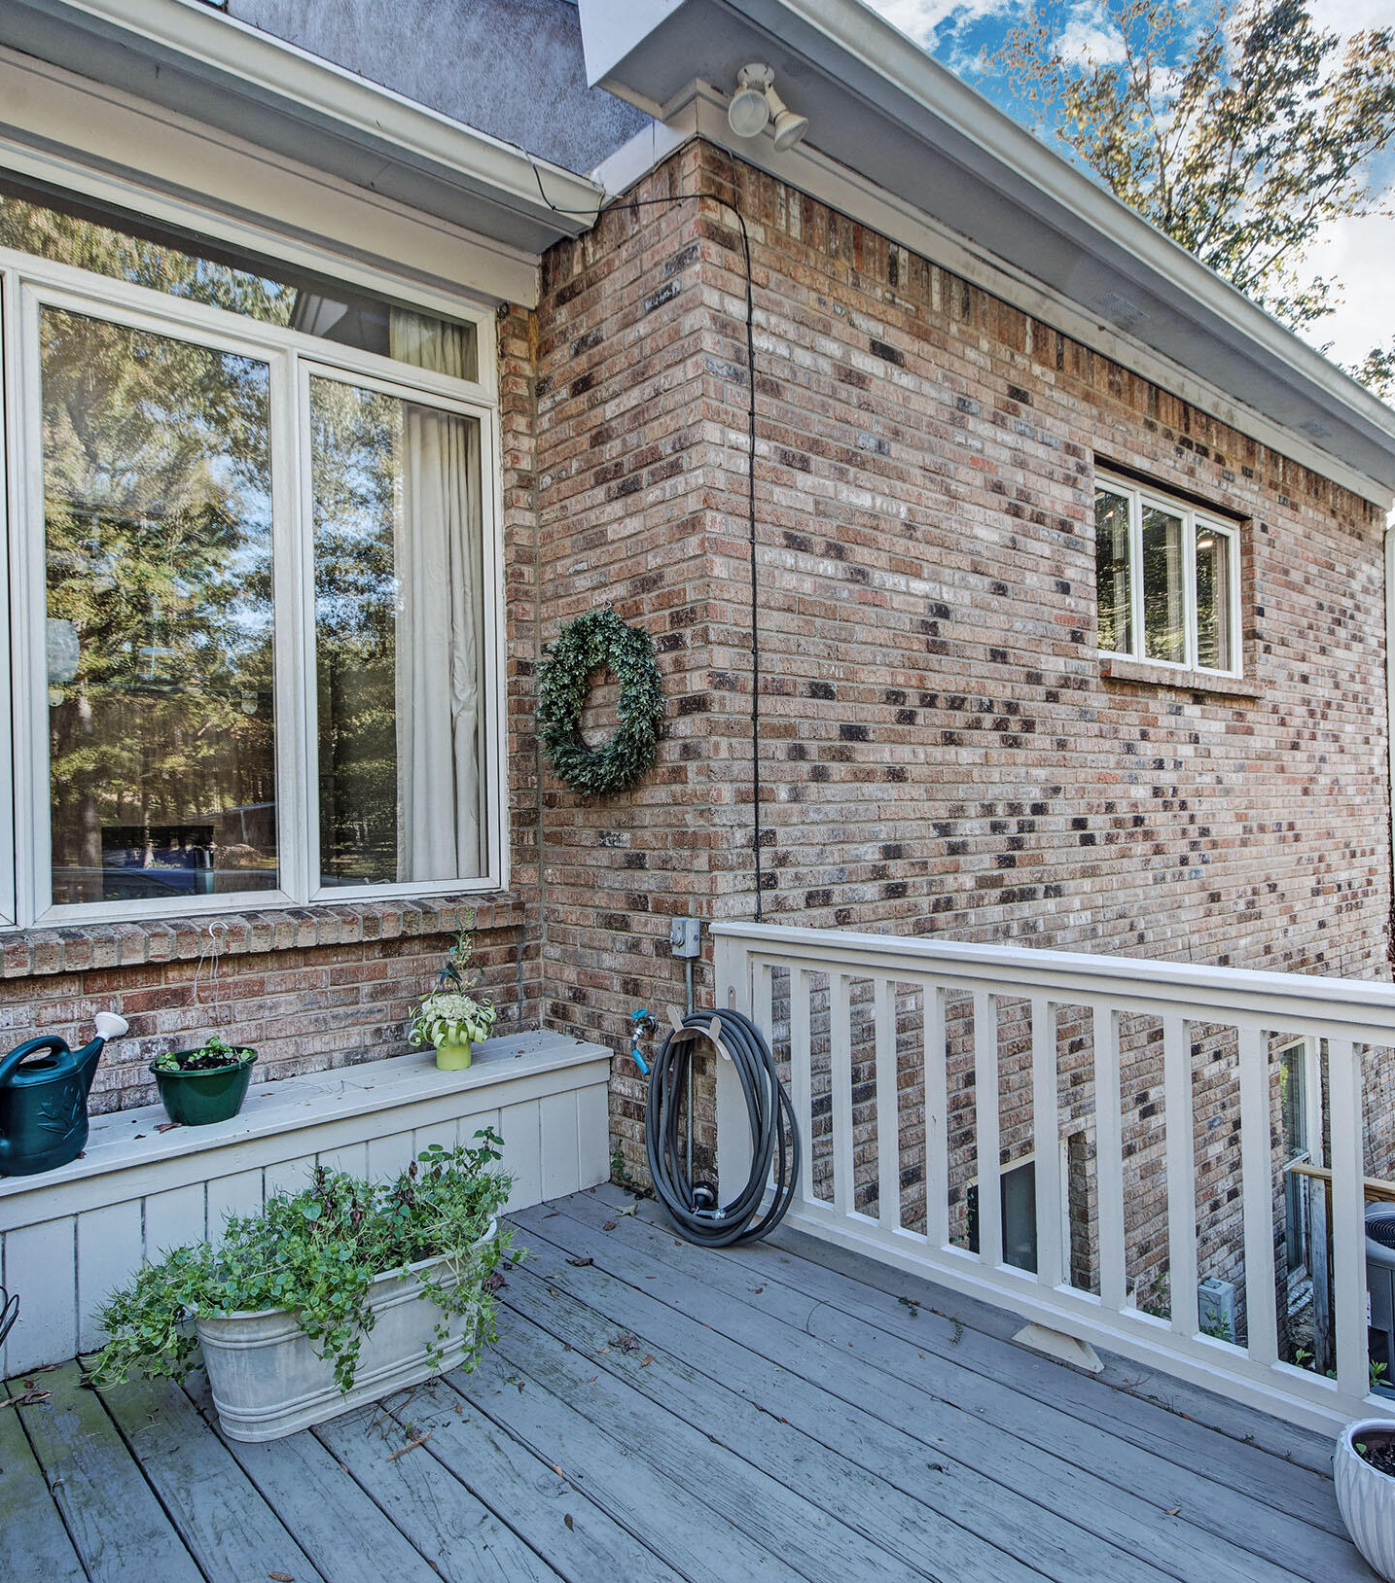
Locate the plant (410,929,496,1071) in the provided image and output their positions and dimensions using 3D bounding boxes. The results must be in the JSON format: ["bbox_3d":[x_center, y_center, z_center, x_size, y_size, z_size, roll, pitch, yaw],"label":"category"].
[{"bbox_3d":[-0.789,0.653,3.181,0.270,0.450,0.270,0,-1,-42],"label":"plant"}]

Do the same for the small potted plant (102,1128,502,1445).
[{"bbox_3d":[-0.817,1.089,2.224,0.880,0.450,0.410,0,-1,-42],"label":"small potted plant"}]

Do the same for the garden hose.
[{"bbox_3d":[0.051,0.960,2.835,0.180,0.690,0.540,0,-1,-42],"label":"garden hose"}]

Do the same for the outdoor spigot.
[{"bbox_3d":[-0.174,0.791,3.139,0.120,0.200,0.070,0,-1,-42],"label":"outdoor spigot"}]

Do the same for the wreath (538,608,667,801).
[{"bbox_3d":[-0.322,-0.291,3.295,0.120,0.630,0.620,0,-1,-42],"label":"wreath"}]

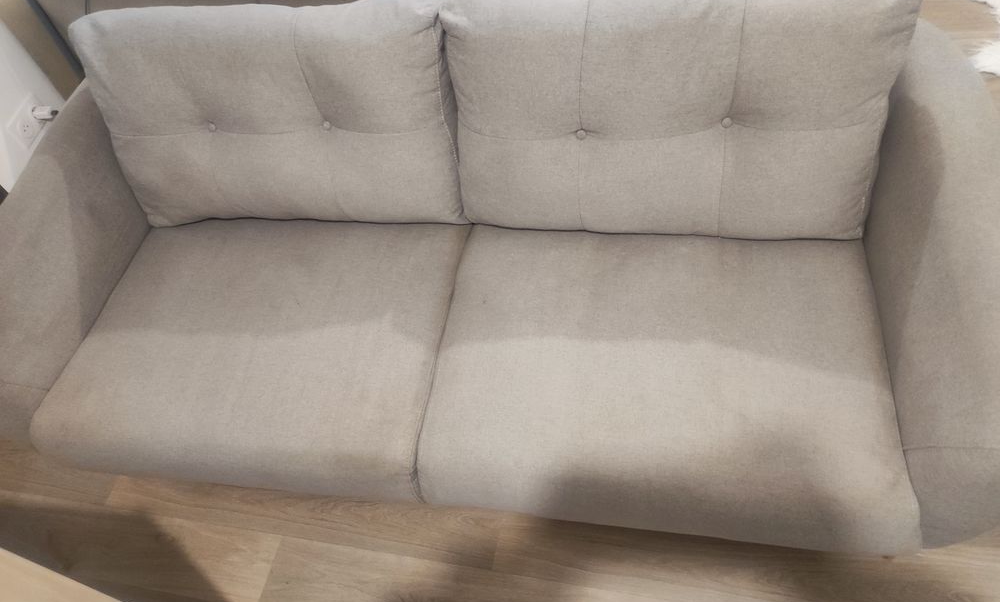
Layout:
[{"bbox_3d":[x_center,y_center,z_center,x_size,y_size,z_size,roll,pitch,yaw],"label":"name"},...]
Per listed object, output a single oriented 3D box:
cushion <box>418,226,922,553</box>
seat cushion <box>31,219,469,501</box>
[{"bbox_3d":[0.294,0.103,1.410,0.800,0.165,0.650,2,53,12],"label":"cushion"},{"bbox_3d":[-0.487,0.070,1.578,0.800,0.165,0.650,2,53,12],"label":"seat cushion"}]

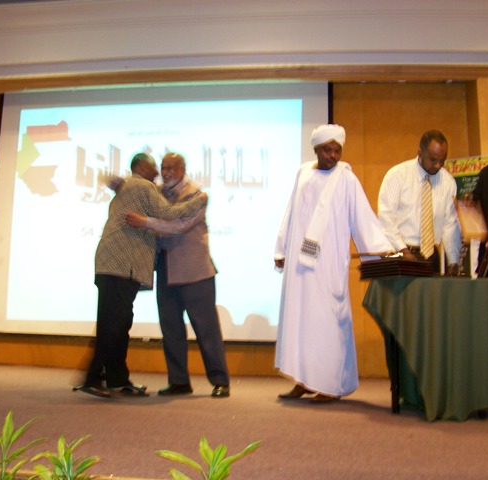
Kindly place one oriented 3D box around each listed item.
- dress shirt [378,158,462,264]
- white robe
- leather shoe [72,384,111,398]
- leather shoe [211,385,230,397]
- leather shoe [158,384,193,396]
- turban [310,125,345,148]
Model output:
[{"bbox_3d":[1.122,-0.181,3.878,0.490,0.640,0.330,2,-8,-5],"label":"dress shirt"},{"bbox_3d":[0.591,0.254,4.031,0.700,1.480,0.450,0,-8,12],"label":"white robe"},{"bbox_3d":[-0.981,0.981,3.950,0.275,0.095,0.100,11,-7,3],"label":"leather shoe"},{"bbox_3d":[-0.153,0.982,3.980,0.105,0.090,0.280,-1,-8,18],"label":"leather shoe"},{"bbox_3d":[-0.449,0.987,4.000,0.275,0.090,0.100,6,-9,-31],"label":"leather shoe"},{"bbox_3d":[0.576,-0.702,4.157,0.230,0.155,0.250,2,-8,-5],"label":"turban"}]

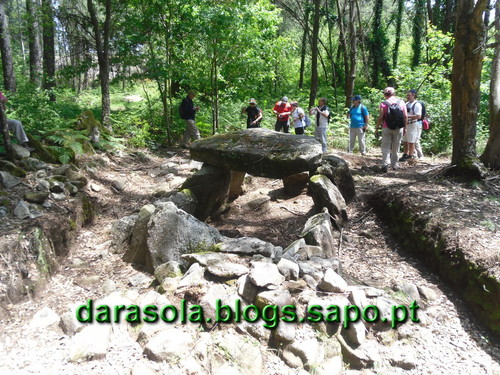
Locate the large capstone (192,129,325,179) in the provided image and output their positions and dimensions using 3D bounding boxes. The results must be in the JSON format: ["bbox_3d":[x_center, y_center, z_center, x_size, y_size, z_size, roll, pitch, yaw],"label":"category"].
[{"bbox_3d":[0.088,-0.613,6.496,2.050,0.620,1.500,0,10,0],"label":"large capstone"}]

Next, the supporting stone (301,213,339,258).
[{"bbox_3d":[0.782,0.502,4.484,0.400,0.393,0.480,-3,11,-15],"label":"supporting stone"}]

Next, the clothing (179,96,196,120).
[{"bbox_3d":[-1.821,-2.292,11.780,0.460,0.701,0.500,0,10,0],"label":"clothing"}]

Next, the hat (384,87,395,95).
[{"bbox_3d":[2.896,-2.004,8.396,0.180,0.160,0.250,1,10,8],"label":"hat"}]

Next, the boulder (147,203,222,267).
[{"bbox_3d":[-0.681,0.481,4.338,0.780,0.588,0.450,2,11,10],"label":"boulder"}]

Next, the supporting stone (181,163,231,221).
[{"bbox_3d":[-0.666,0.036,6.056,0.660,0.783,0.750,3,11,15],"label":"supporting stone"}]

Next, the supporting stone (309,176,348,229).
[{"bbox_3d":[1.118,0.159,5.723,0.400,0.621,0.620,-3,11,-15],"label":"supporting stone"}]

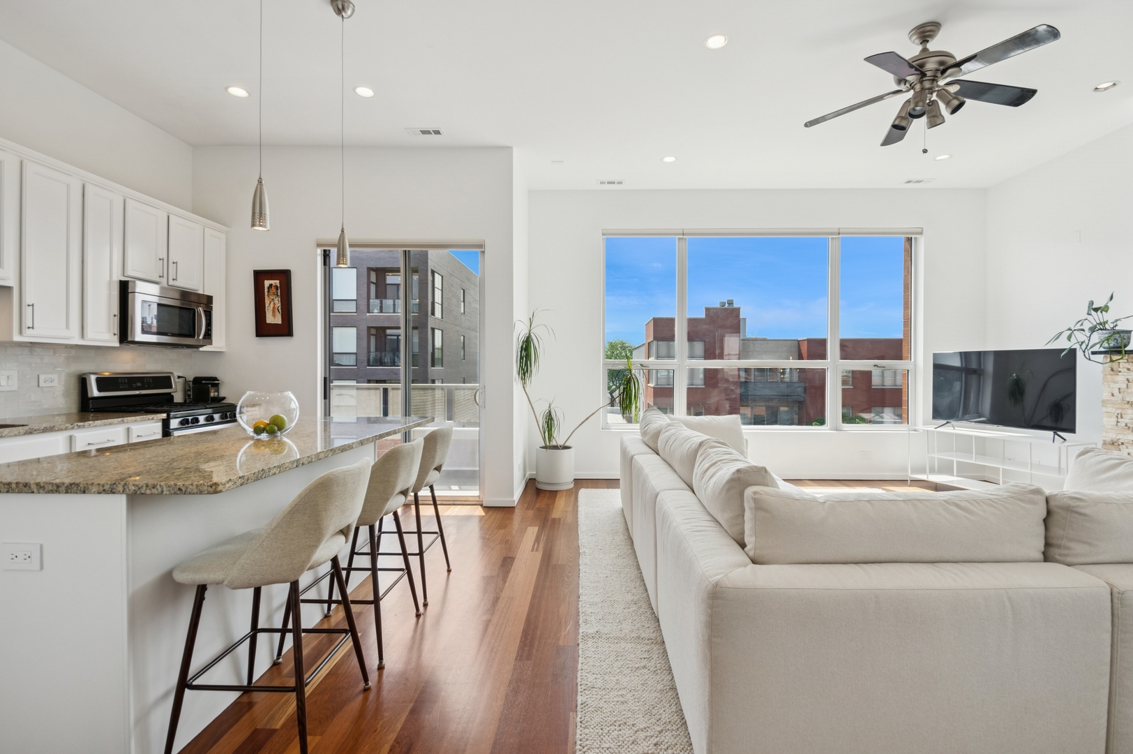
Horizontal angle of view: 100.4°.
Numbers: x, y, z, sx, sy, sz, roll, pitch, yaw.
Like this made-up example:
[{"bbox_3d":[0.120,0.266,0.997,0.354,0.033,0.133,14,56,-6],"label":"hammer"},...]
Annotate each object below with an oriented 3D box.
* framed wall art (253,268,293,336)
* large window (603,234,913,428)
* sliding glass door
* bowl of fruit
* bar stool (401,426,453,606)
[{"bbox_3d":[-2.685,-0.674,4.349,0.350,0.616,0.040,-1,1,2],"label":"framed wall art"},{"bbox_3d":[2.145,-0.509,5.320,3.466,2.216,0.120,0,1,2],"label":"large window"},{"bbox_3d":[-1.530,-0.041,4.391,1.540,2.395,0.120,0,1,2],"label":"sliding glass door"},{"bbox_3d":[-1.499,0.191,2.374,0.260,0.207,0.260,0,1,0],"label":"bowl of fruit"},{"bbox_3d":[-0.954,0.740,2.709,0.570,0.925,0.480,0,1,2],"label":"bar stool"}]

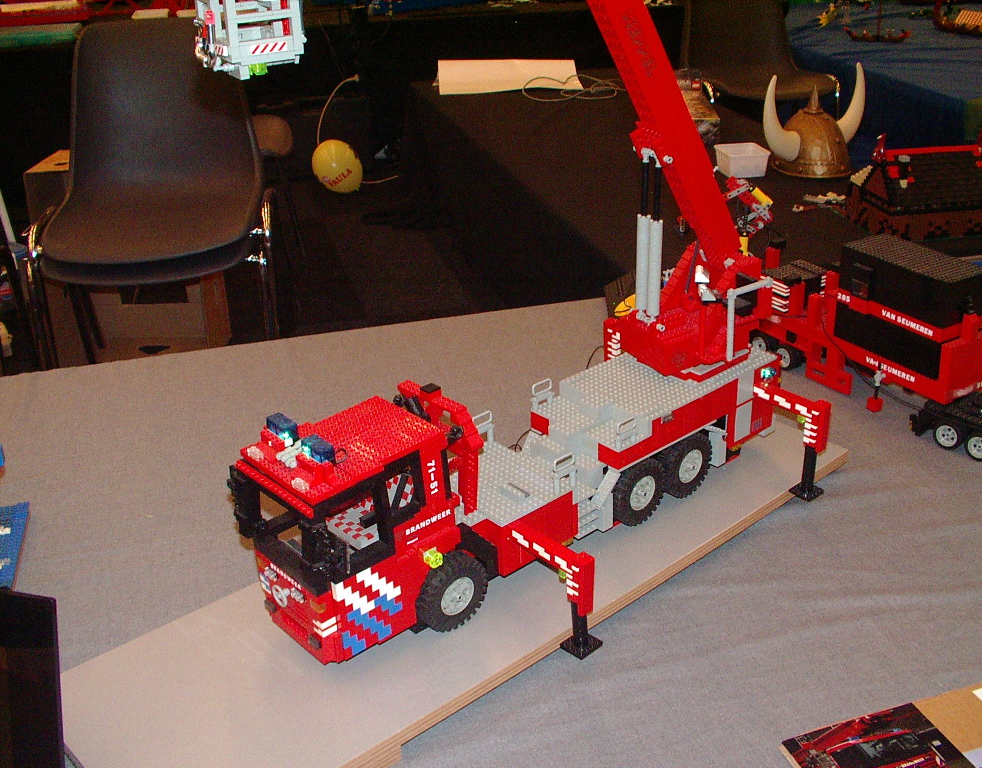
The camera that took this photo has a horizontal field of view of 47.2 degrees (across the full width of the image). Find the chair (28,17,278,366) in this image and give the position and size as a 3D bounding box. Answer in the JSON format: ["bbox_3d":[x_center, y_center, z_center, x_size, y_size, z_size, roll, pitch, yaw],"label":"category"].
[{"bbox_3d":[-0.775,-0.372,2.640,0.530,0.850,0.570,-6,27,-9],"label":"chair"}]

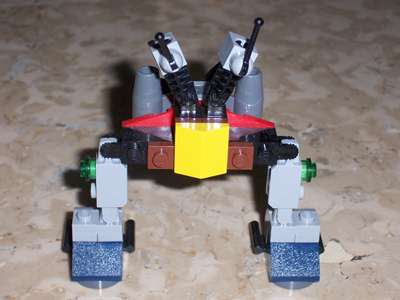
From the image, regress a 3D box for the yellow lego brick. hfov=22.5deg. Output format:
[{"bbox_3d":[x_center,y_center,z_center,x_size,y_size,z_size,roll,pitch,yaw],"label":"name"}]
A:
[{"bbox_3d":[0.000,0.000,0.296,0.016,0.016,0.008,0,24,0],"label":"yellow lego brick"}]

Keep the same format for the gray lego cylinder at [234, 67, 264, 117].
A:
[{"bbox_3d":[0.015,-0.017,0.302,0.008,0.017,0.008,0,29,0],"label":"gray lego cylinder"}]

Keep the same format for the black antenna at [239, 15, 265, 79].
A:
[{"bbox_3d":[0.015,-0.030,0.289,0.004,0.018,0.004,17,13,1],"label":"black antenna"}]

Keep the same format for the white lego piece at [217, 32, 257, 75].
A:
[{"bbox_3d":[0.011,-0.028,0.298,0.008,0.009,0.011,17,28,-20],"label":"white lego piece"}]

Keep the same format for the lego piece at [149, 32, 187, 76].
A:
[{"bbox_3d":[-0.009,-0.028,0.300,0.008,0.009,0.011,-22,26,0],"label":"lego piece"}]

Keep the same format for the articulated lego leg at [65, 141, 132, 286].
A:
[{"bbox_3d":[-0.031,0.019,0.312,0.022,0.049,0.018,0,32,0],"label":"articulated lego leg"}]

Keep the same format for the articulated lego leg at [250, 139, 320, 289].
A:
[{"bbox_3d":[0.027,0.019,0.312,0.022,0.049,0.018,0,32,0],"label":"articulated lego leg"}]

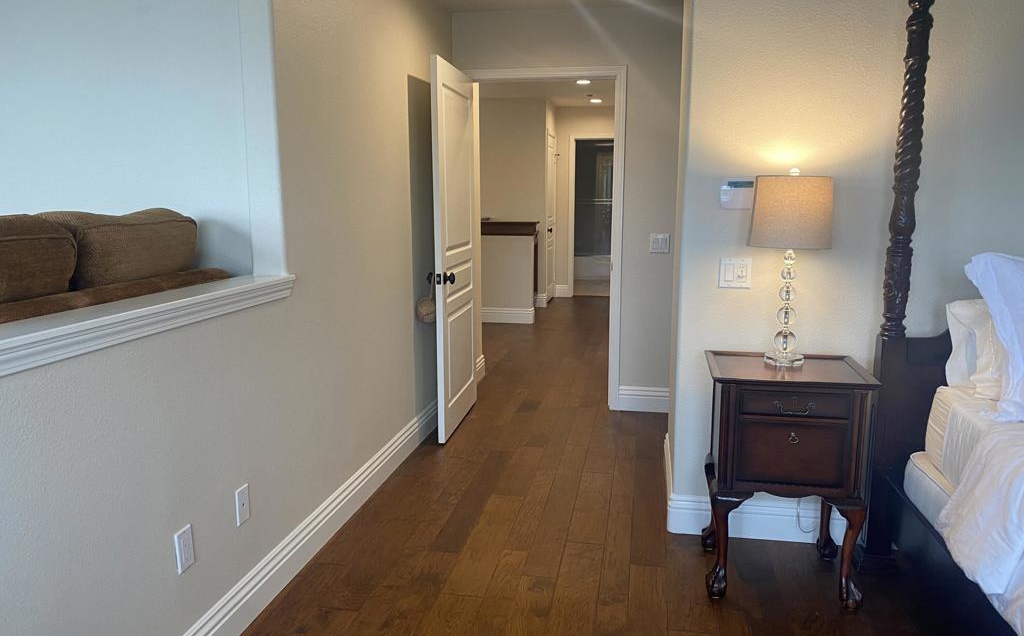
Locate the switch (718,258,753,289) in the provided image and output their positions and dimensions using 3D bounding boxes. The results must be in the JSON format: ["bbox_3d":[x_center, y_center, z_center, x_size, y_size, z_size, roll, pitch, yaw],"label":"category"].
[{"bbox_3d":[0.851,-0.170,2.925,0.117,0.115,0.012,2,9,10],"label":"switch"}]

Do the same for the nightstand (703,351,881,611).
[{"bbox_3d":[0.940,0.547,2.708,0.510,0.768,0.460,2,9,10],"label":"nightstand"}]

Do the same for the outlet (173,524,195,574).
[{"bbox_3d":[-0.893,0.636,2.113,0.012,0.115,0.071,2,9,10],"label":"outlet"}]

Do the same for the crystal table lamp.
[{"bbox_3d":[0.981,-0.182,2.718,0.288,0.675,0.288,2,9,10],"label":"crystal table lamp"}]

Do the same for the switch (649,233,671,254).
[{"bbox_3d":[0.904,-0.450,4.688,0.116,0.115,0.012,2,9,10],"label":"switch"}]

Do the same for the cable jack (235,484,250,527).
[{"bbox_3d":[-0.838,0.587,2.413,0.012,0.115,0.071,2,9,10],"label":"cable jack"}]

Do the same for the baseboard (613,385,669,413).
[{"bbox_3d":[0.836,0.515,4.853,0.315,0.156,0.020,2,9,10],"label":"baseboard"}]

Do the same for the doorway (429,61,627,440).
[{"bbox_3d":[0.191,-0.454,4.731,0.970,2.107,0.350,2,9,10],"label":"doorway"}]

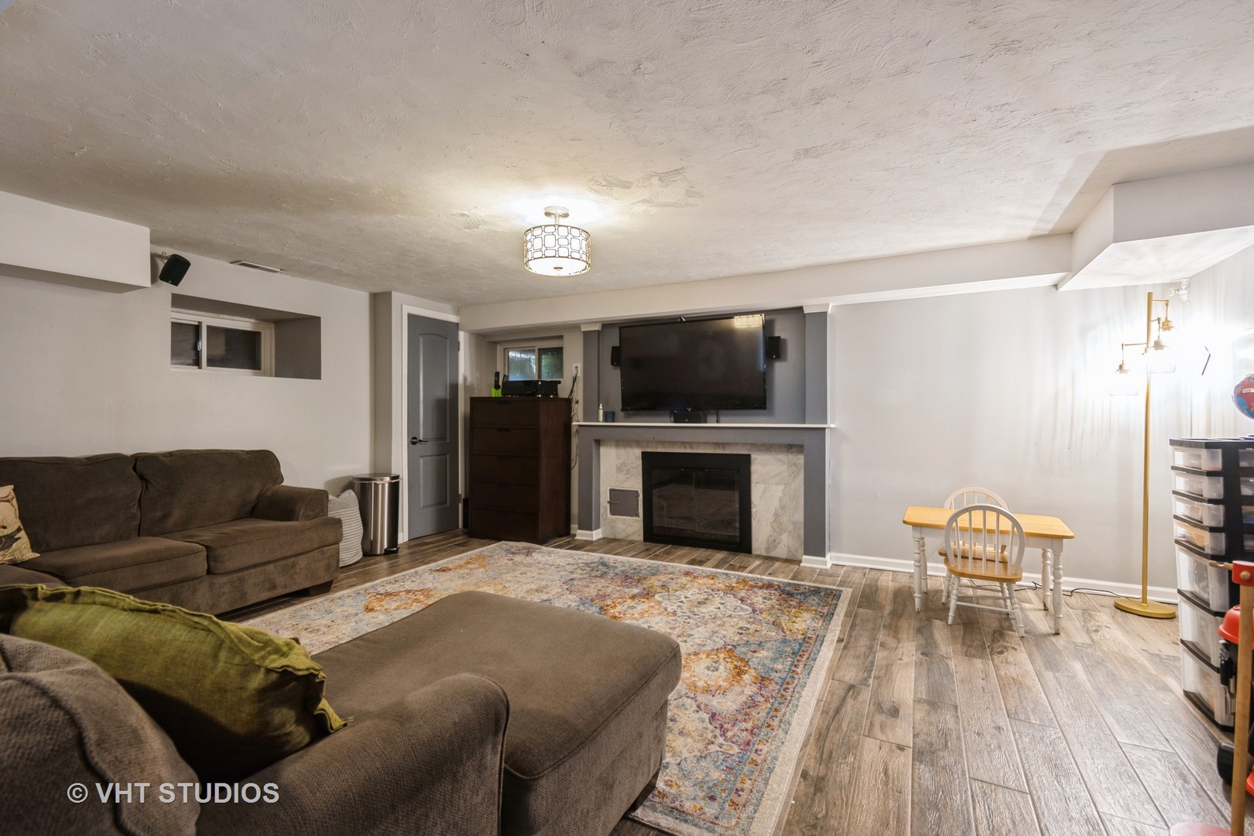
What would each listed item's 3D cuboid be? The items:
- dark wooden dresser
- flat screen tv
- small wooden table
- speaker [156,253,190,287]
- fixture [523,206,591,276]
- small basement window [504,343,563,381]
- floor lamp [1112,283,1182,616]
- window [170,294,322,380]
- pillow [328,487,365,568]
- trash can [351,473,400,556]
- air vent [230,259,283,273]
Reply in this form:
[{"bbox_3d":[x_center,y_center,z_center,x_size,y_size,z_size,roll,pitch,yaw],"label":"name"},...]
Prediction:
[{"bbox_3d":[-0.995,0.463,4.893,0.790,1.278,0.490,0,1,25],"label":"dark wooden dresser"},{"bbox_3d":[0.508,-0.422,4.234,1.235,0.713,0.060,0,5,28],"label":"flat screen tv"},{"bbox_3d":[2.066,0.854,3.026,0.790,0.530,0.570,0,1,32],"label":"small wooden table"},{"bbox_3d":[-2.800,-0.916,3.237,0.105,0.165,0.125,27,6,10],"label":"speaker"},{"bbox_3d":[-0.358,-0.920,2.699,0.340,0.295,0.340,0,1,0],"label":"fixture"},{"bbox_3d":[-0.962,-0.584,5.453,0.870,0.430,0.090,0,1,28],"label":"small basement window"},{"bbox_3d":[2.983,0.198,3.018,0.360,1.840,0.340,0,1,29],"label":"floor lamp"},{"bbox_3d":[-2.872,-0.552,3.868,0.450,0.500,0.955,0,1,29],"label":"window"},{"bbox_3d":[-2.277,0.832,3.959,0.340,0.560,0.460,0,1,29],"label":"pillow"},{"bbox_3d":[-2.074,0.793,4.351,0.350,0.630,0.370,0,1,29],"label":"trash can"},{"bbox_3d":[-2.622,-1.071,3.737,0.145,0.020,0.310,0,1,29],"label":"air vent"}]

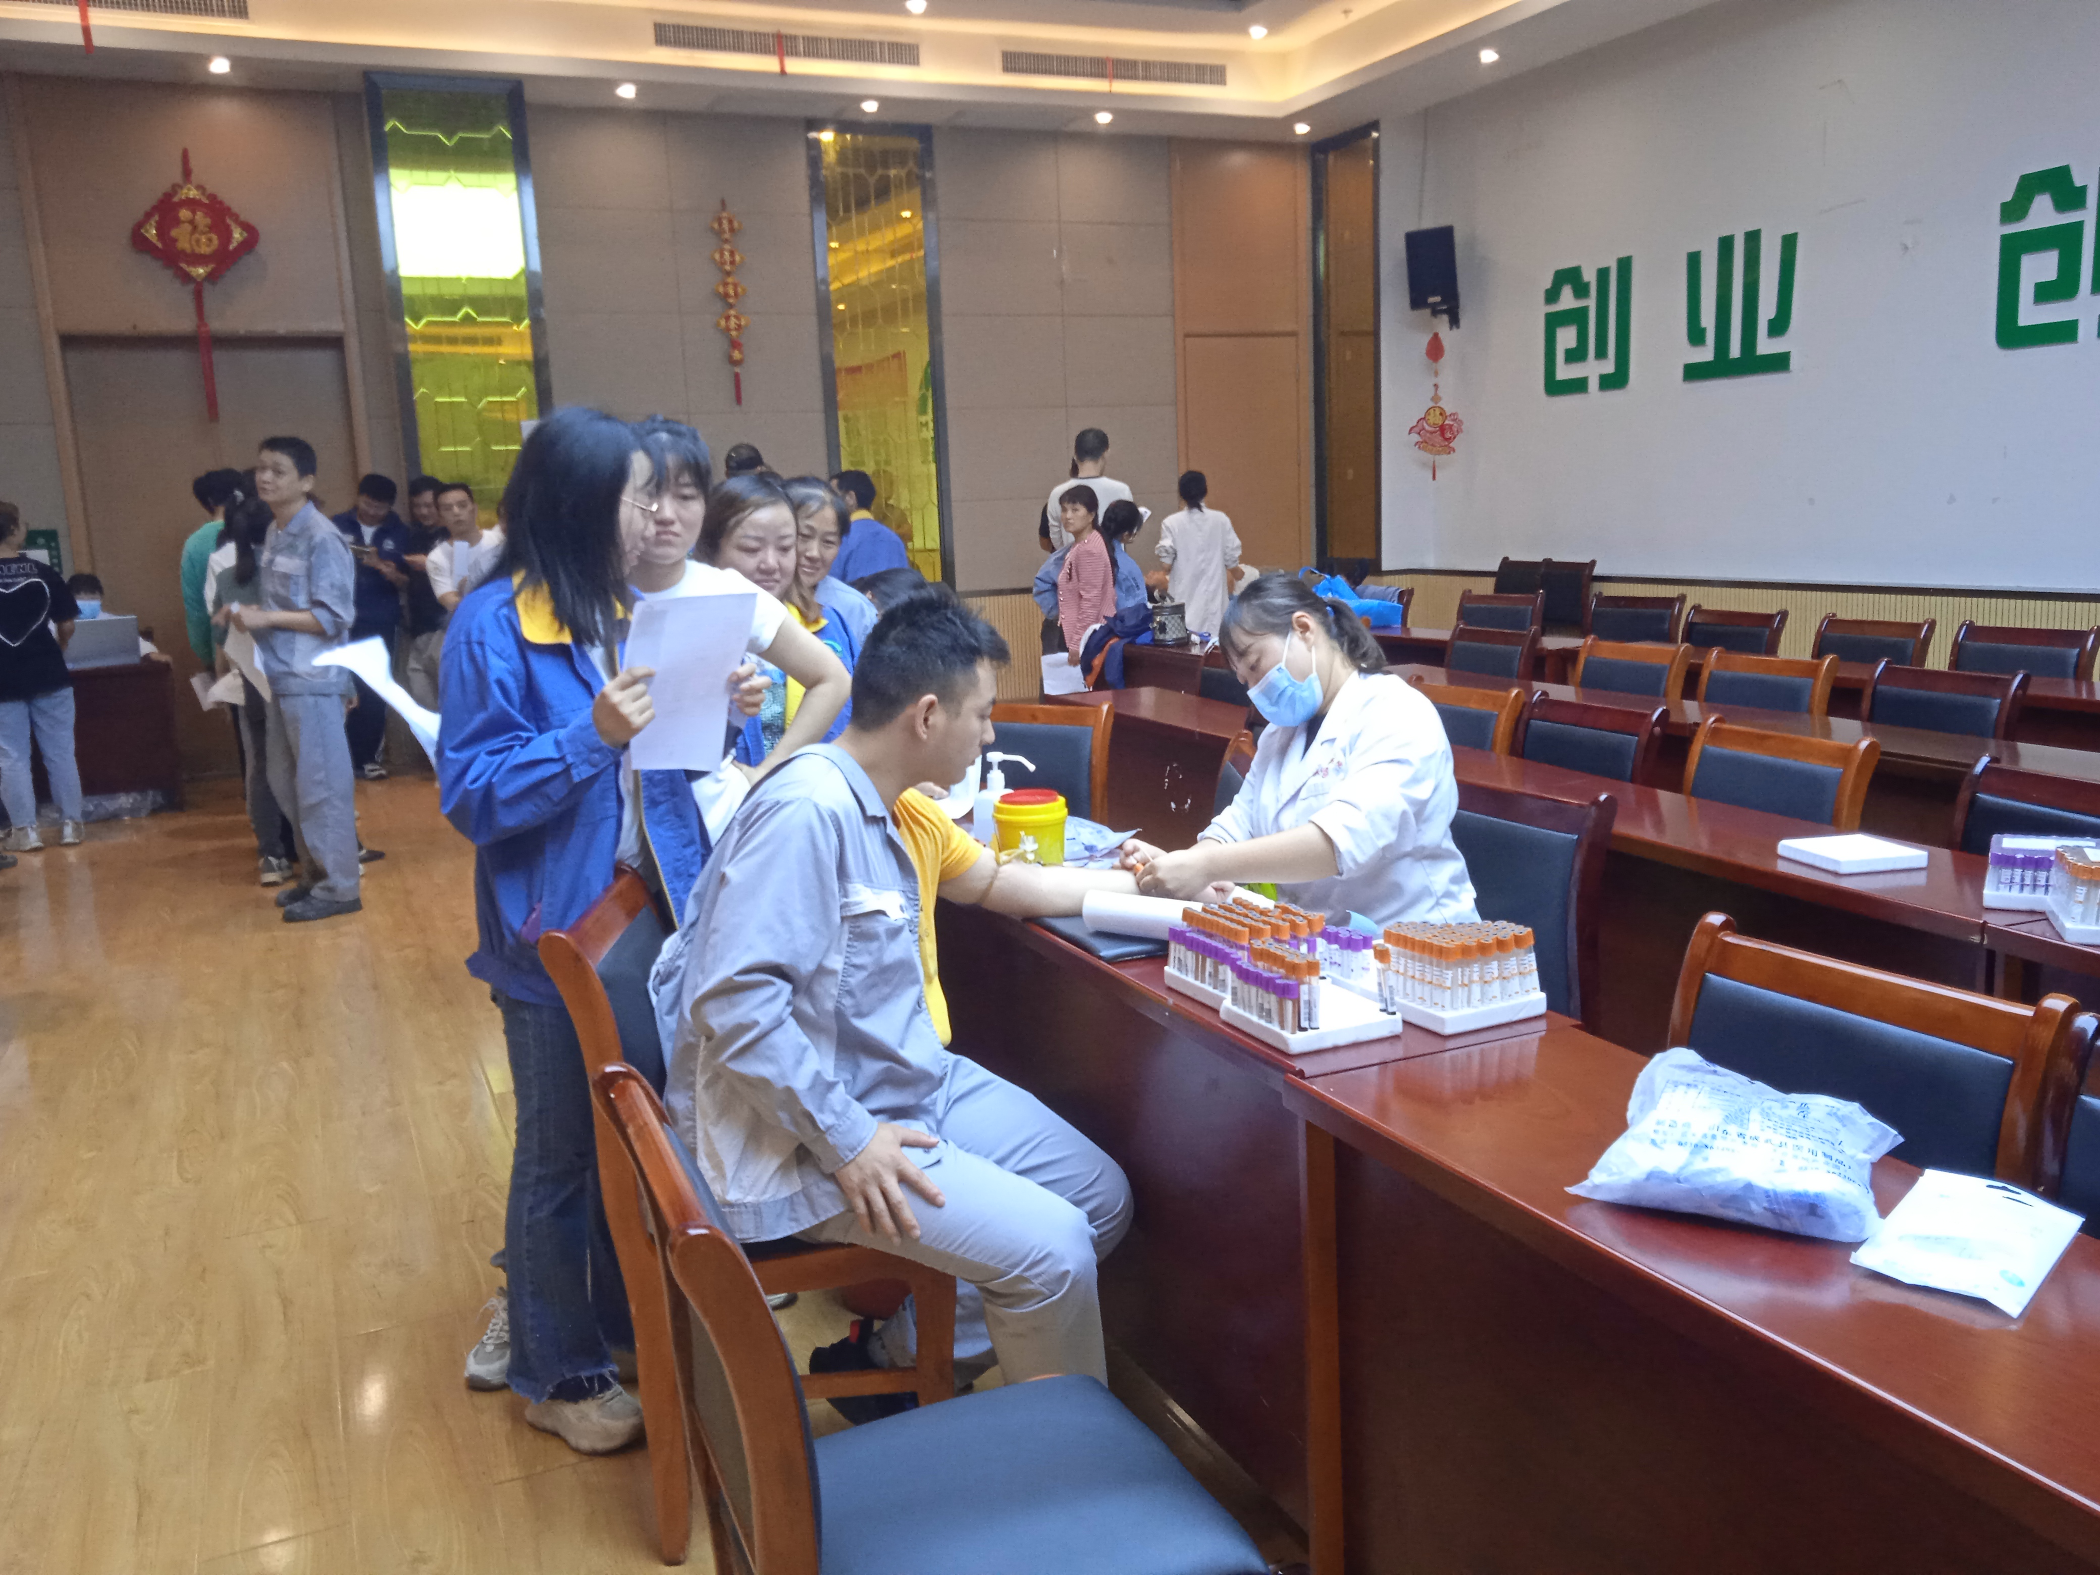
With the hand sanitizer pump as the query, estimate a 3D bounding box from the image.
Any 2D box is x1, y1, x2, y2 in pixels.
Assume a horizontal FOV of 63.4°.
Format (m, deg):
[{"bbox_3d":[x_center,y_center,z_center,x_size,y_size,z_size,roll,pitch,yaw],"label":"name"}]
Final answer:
[{"bbox_3d":[-0.093,0.017,3.390,0.123,0.180,0.078,-1,10,7],"label":"hand sanitizer pump"}]

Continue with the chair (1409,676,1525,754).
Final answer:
[{"bbox_3d":[0.861,0.199,4.348,0.550,0.920,0.455,-7,11,-23],"label":"chair"}]

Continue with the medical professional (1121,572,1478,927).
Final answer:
[{"bbox_3d":[0.478,0.276,3.058,0.680,1.310,0.520,-5,10,-17],"label":"medical professional"}]

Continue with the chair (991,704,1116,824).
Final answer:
[{"bbox_3d":[-0.138,0.257,4.275,0.455,0.920,0.550,4,12,34],"label":"chair"}]

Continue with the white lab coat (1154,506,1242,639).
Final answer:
[{"bbox_3d":[0.872,-1.152,9.906,0.510,0.960,0.320,-1,10,7],"label":"white lab coat"}]

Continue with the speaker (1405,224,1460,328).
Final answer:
[{"bbox_3d":[2.418,-3.274,10.744,0.290,0.500,0.270,7,22,42],"label":"speaker"}]

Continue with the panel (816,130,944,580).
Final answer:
[{"bbox_3d":[-1.078,-2.755,11.090,0.686,2.868,0.060,-7,11,-25],"label":"panel"}]

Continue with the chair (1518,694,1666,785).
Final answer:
[{"bbox_3d":[1.062,0.265,3.922,0.550,0.920,0.455,-7,11,-23],"label":"chair"}]

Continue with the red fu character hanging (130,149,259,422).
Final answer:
[{"bbox_3d":[-4.550,-2.688,9.130,0.619,1.422,0.060,-7,11,-24],"label":"red fu character hanging"}]

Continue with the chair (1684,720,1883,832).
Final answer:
[{"bbox_3d":[1.271,0.347,3.402,0.550,0.920,0.455,-6,11,-21],"label":"chair"}]

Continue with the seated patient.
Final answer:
[{"bbox_3d":[-0.190,0.376,2.609,0.800,1.320,0.680,-2,10,3],"label":"seated patient"}]

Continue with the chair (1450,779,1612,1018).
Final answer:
[{"bbox_3d":[0.636,0.448,2.988,0.550,0.920,0.455,-7,11,-24],"label":"chair"}]

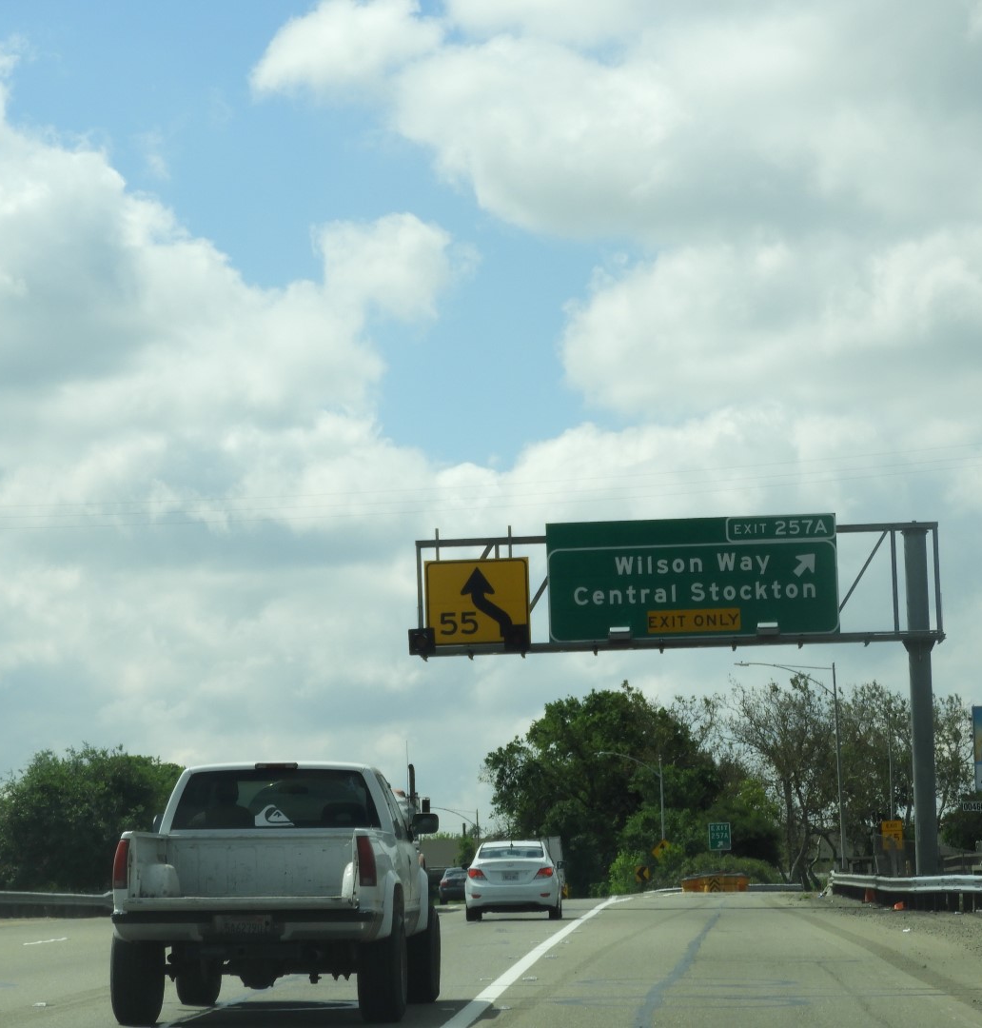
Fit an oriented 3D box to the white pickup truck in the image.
[{"bbox_3d":[-1.632,2.908,32.397,2.120,1.980,5.550,-1,-5,3],"label":"white pickup truck"}]

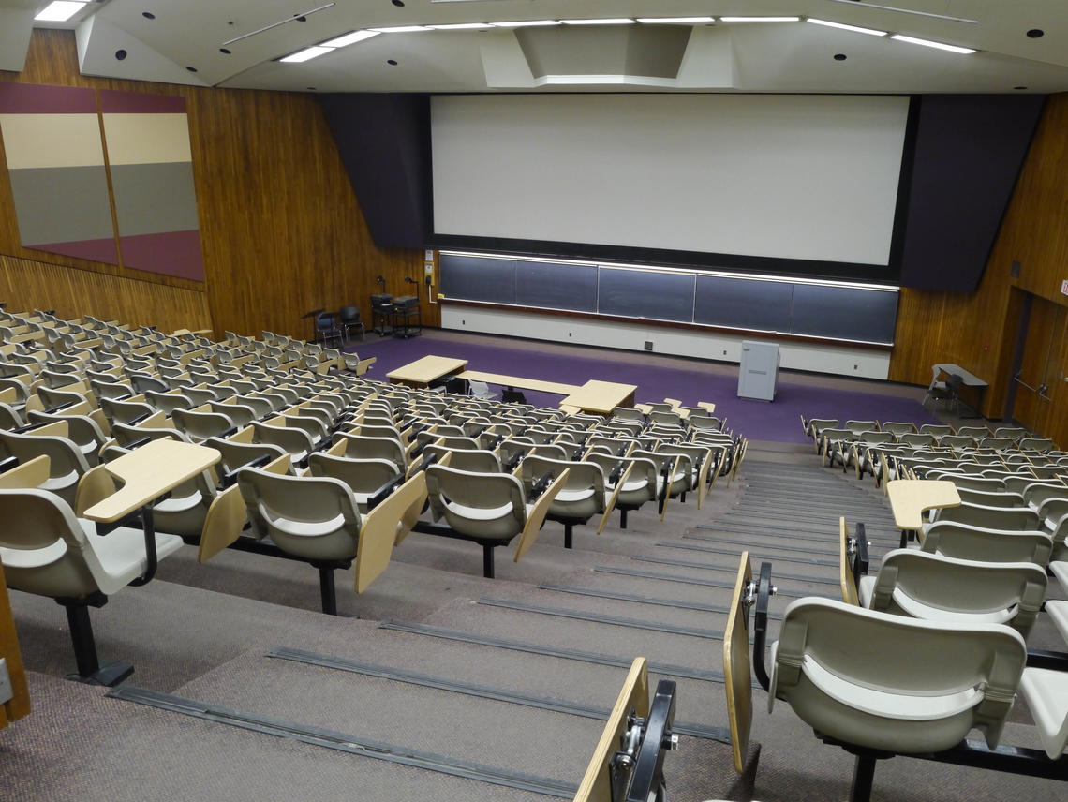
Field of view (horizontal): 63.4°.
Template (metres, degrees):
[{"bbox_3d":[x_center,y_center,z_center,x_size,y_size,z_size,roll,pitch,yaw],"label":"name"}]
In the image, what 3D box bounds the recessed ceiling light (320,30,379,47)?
[{"bbox_3d":[-3.580,-7.066,16.813,1.200,0.060,0.580,1,15,38],"label":"recessed ceiling light"}]

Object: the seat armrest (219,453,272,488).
[{"bbox_3d":[-1.095,0.271,3.336,0.030,0.050,0.255,8,19,22],"label":"seat armrest"}]

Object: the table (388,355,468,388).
[{"bbox_3d":[-2.126,-0.303,17.515,0.950,0.750,1.680,8,19,22],"label":"table"}]

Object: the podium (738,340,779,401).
[{"bbox_3d":[4.758,-0.666,18.161,0.740,1.240,0.600,8,19,22],"label":"podium"}]

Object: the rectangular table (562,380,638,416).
[{"bbox_3d":[1.199,0.249,15.928,0.950,0.750,1.680,8,19,22],"label":"rectangular table"}]

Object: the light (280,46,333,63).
[{"bbox_3d":[-4.614,-7.075,17.614,1.200,0.060,0.580,1,15,38],"label":"light"}]

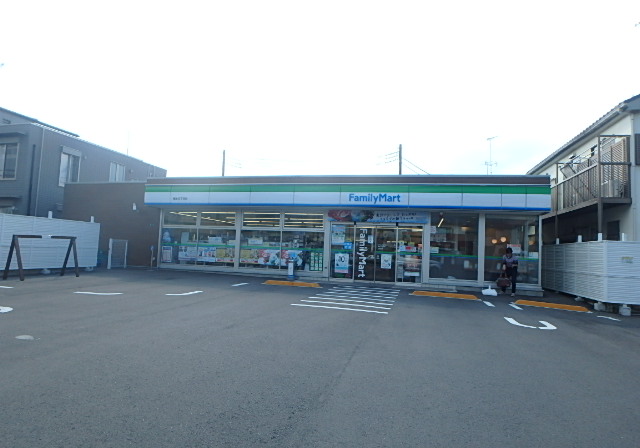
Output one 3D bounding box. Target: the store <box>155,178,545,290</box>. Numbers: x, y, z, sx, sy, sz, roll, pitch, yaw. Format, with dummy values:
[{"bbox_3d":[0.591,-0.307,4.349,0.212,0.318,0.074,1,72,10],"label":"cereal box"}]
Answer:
[{"bbox_3d":[1.386,0.663,20.219,15.480,4.010,11.600,1,-4,13],"label":"store"}]

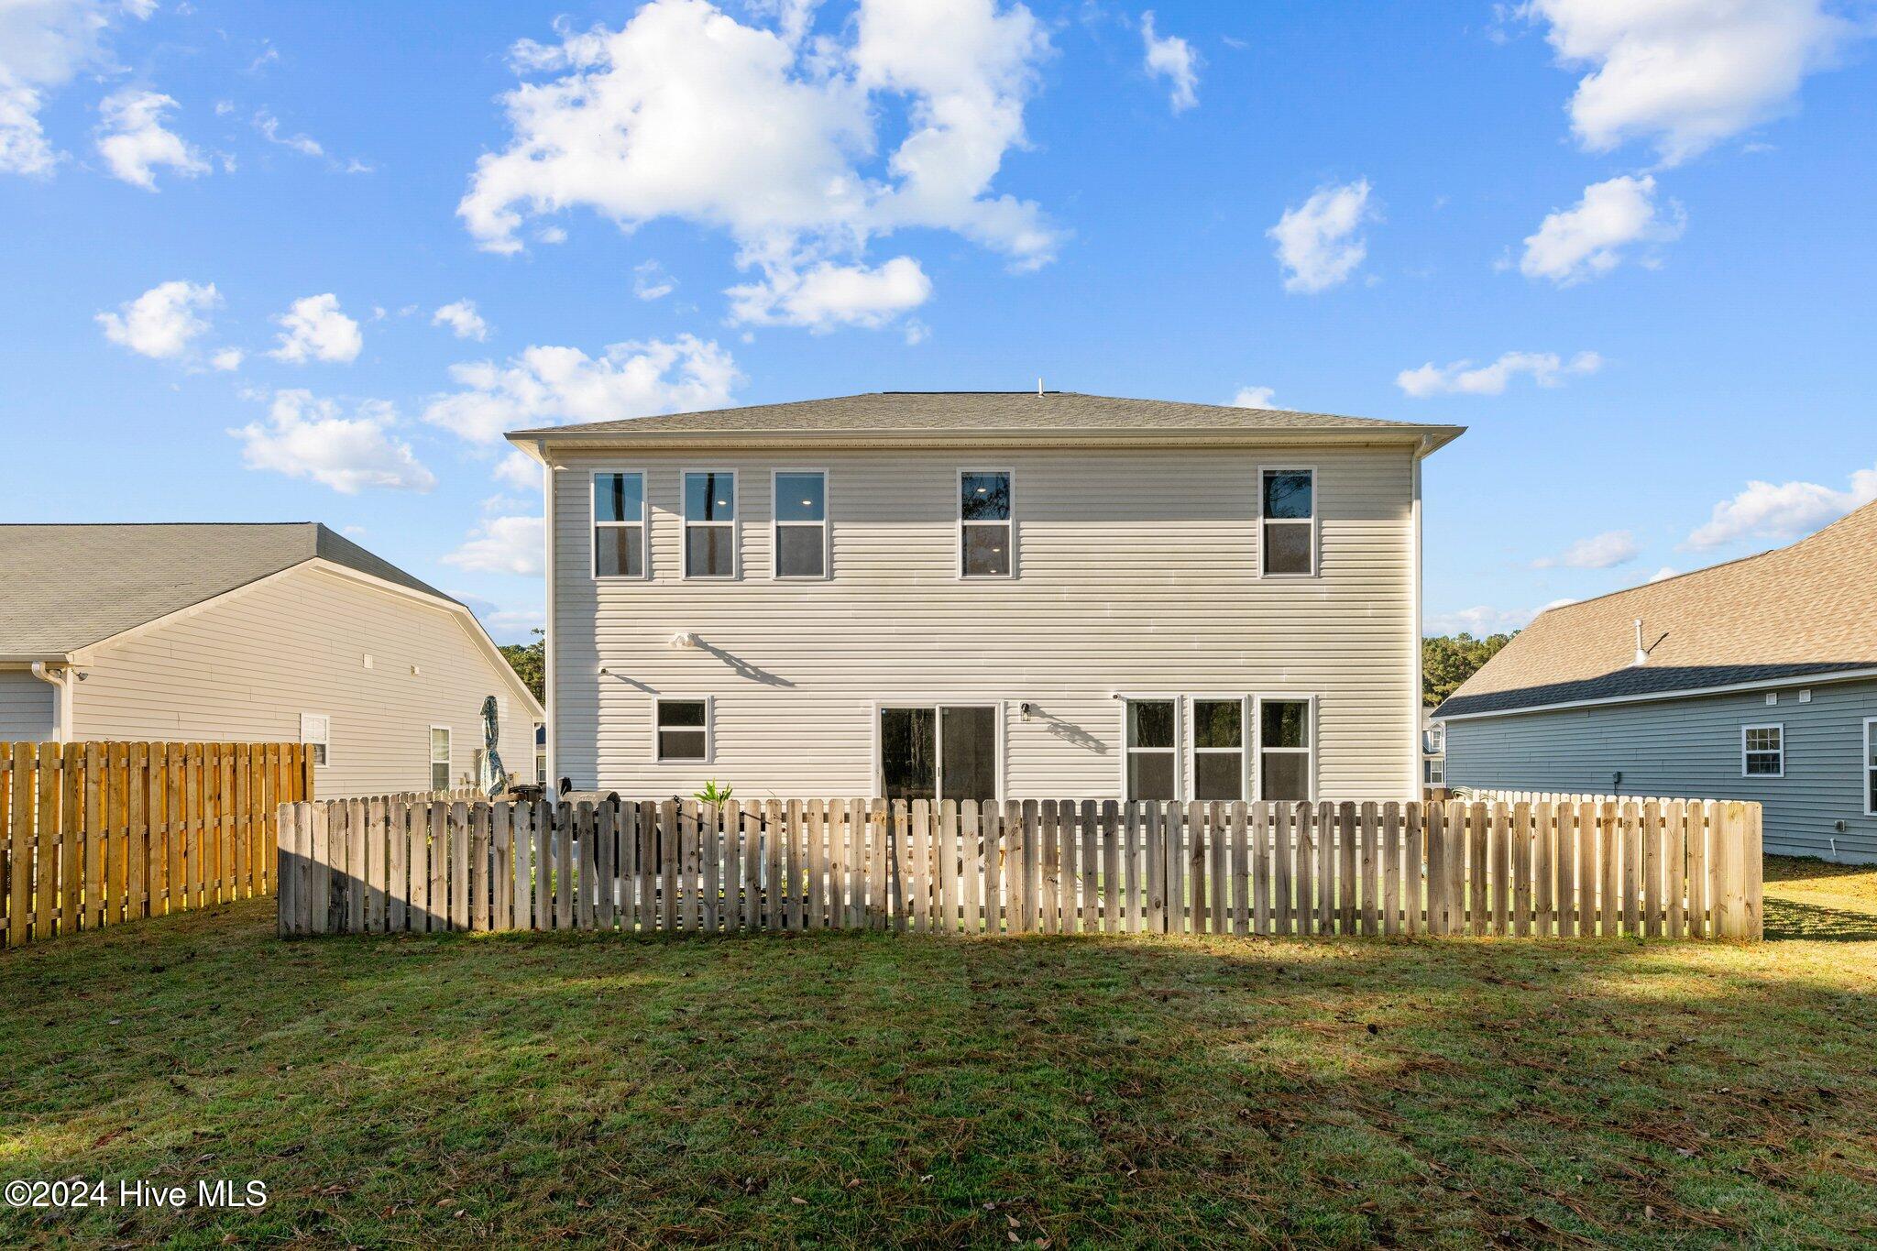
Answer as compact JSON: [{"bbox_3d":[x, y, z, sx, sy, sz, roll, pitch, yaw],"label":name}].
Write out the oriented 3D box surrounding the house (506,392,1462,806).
[{"bbox_3d":[0.700,-0.220,17.250,13.050,8.400,10.000,0,-5,1],"label":"house"}]

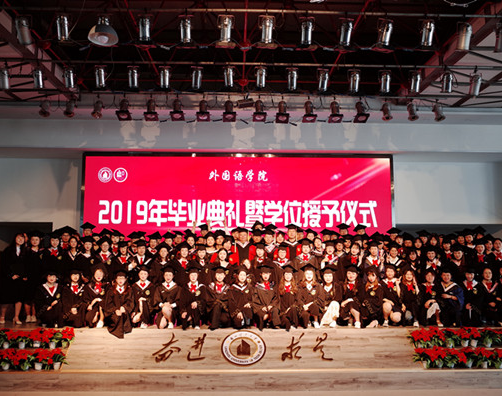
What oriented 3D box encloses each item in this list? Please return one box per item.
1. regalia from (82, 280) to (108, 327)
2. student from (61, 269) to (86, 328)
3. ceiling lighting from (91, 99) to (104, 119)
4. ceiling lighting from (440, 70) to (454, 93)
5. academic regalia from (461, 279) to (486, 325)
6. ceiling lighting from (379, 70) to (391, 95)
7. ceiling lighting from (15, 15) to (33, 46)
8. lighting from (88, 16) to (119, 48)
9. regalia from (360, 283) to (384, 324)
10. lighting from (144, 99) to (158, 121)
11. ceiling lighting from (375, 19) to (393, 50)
[{"bbox_3d":[-2.882,1.934,8.600,0.470,0.792,0.500,2,-6,-12],"label":"regalia"},{"bbox_3d":[-3.186,1.768,8.354,0.430,0.994,0.600,1,-6,-7],"label":"student"},{"bbox_3d":[-4.092,-2.385,12.411,0.310,0.450,0.340,0,-6,-2],"label":"ceiling lighting"},{"bbox_3d":[4.529,-2.698,10.787,0.290,0.460,0.330,0,-6,-2],"label":"ceiling lighting"},{"bbox_3d":[4.195,1.978,8.797,0.460,0.806,0.500,-2,-6,16],"label":"academic regalia"},{"bbox_3d":[2.657,-2.281,9.200,0.230,0.430,0.250,0,-6,0],"label":"ceiling lighting"},{"bbox_3d":[-3.501,-2.573,7.200,0.270,0.420,0.250,0,-6,0],"label":"ceiling lighting"},{"bbox_3d":[-2.554,-2.939,8.097,0.530,0.450,0.530,0,-6,-2],"label":"lighting"},{"bbox_3d":[2.100,1.832,8.150,0.450,0.740,0.520,-1,-6,9],"label":"regalia"},{"bbox_3d":[-2.040,-1.794,9.446,0.270,0.350,0.270,0,-6,0],"label":"lighting"},{"bbox_3d":[2.455,-3.007,8.571,0.330,0.480,0.330,0,-6,-2],"label":"ceiling lighting"}]

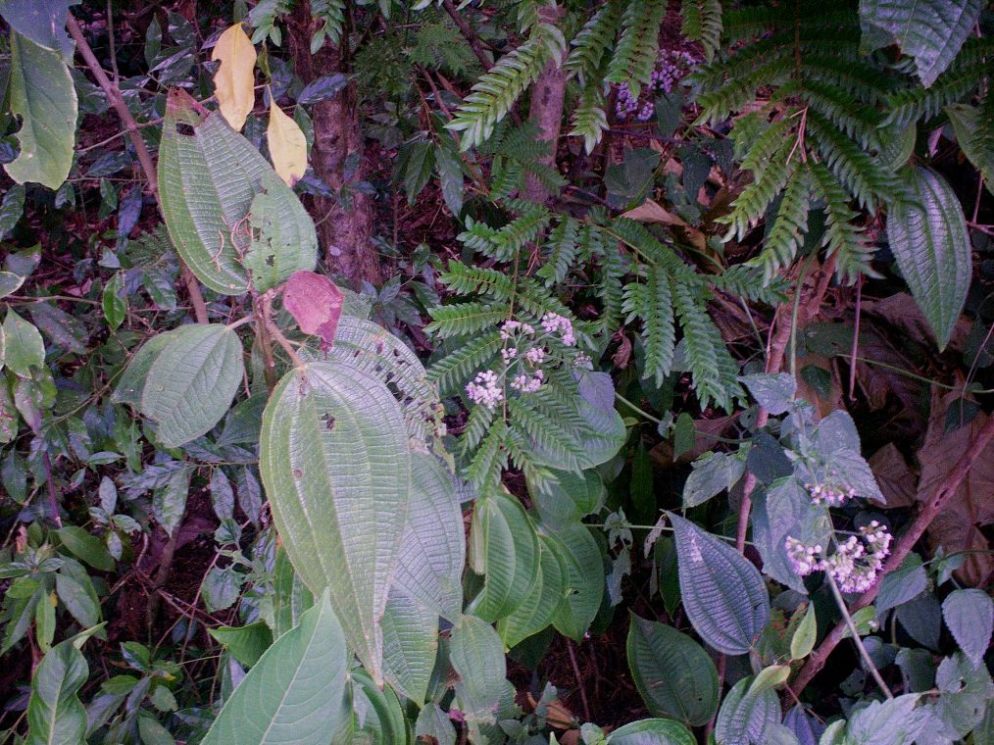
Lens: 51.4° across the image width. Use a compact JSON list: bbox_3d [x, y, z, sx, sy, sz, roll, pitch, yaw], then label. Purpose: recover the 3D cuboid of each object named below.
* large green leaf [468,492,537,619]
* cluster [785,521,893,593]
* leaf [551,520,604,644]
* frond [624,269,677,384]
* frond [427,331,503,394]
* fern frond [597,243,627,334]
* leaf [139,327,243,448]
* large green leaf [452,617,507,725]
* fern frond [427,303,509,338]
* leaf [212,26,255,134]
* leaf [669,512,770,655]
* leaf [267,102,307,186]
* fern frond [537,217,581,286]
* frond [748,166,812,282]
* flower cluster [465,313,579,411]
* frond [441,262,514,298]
[{"bbox_3d":[0.006,0.178,1.000,0.062,0.130,0.035,5,6,-10],"label":"large green leaf"},{"bbox_3d":[0.297,0.160,0.900,0.094,0.062,0.062,11,30,20],"label":"cluster"},{"bbox_3d":[0.075,0.207,1.020,0.063,0.025,0.117,-1,73,-16],"label":"leaf"},{"bbox_3d":[0.172,-0.049,1.100,0.035,0.026,0.139,2,69,-5],"label":"frond"},{"bbox_3d":[-0.031,-0.016,1.060,0.088,0.022,0.033,-30,65,-5],"label":"frond"},{"bbox_3d":[0.127,-0.093,1.150,0.033,0.103,0.030,-3,6,-1],"label":"fern frond"},{"bbox_3d":[-0.250,0.011,0.850,0.078,0.107,0.035,27,6,0],"label":"leaf"},{"bbox_3d":[-0.017,0.274,0.950,0.051,0.104,0.030,-1,6,0],"label":"large green leaf"},{"bbox_3d":[-0.029,-0.055,1.070,0.088,0.022,0.032,-11,65,5],"label":"fern frond"},{"bbox_3d":[-0.242,-0.270,0.950,0.039,0.098,0.025,2,6,-6],"label":"leaf"},{"bbox_3d":[0.193,0.184,0.900,0.077,0.030,0.144,-29,75,-8],"label":"leaf"},{"bbox_3d":[-0.193,-0.210,0.950,0.033,0.081,0.025,-12,6,-7],"label":"leaf"},{"bbox_3d":[0.070,-0.138,1.170,0.036,0.022,0.097,12,67,5],"label":"fern frond"},{"bbox_3d":[0.276,-0.143,1.000,0.034,0.028,0.137,17,70,6],"label":"frond"},{"bbox_3d":[0.024,-0.011,1.000,0.108,0.095,0.070,0,30,0],"label":"flower cluster"},{"bbox_3d":[-0.020,-0.101,1.130,0.084,0.033,0.030,9,6,3],"label":"frond"}]

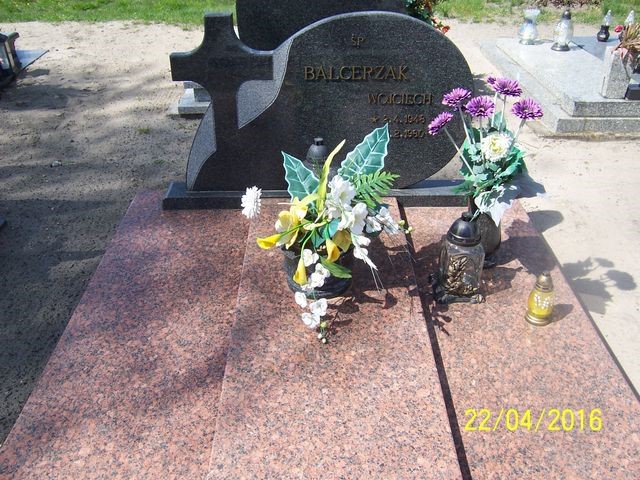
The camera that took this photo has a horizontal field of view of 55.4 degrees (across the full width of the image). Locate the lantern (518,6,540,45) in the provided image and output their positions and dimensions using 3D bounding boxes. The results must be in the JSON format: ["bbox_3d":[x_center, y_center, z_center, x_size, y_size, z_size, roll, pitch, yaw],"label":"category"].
[{"bbox_3d":[1.835,-1.884,5.321,0.165,0.315,0.165,-1,30,0],"label":"lantern"}]

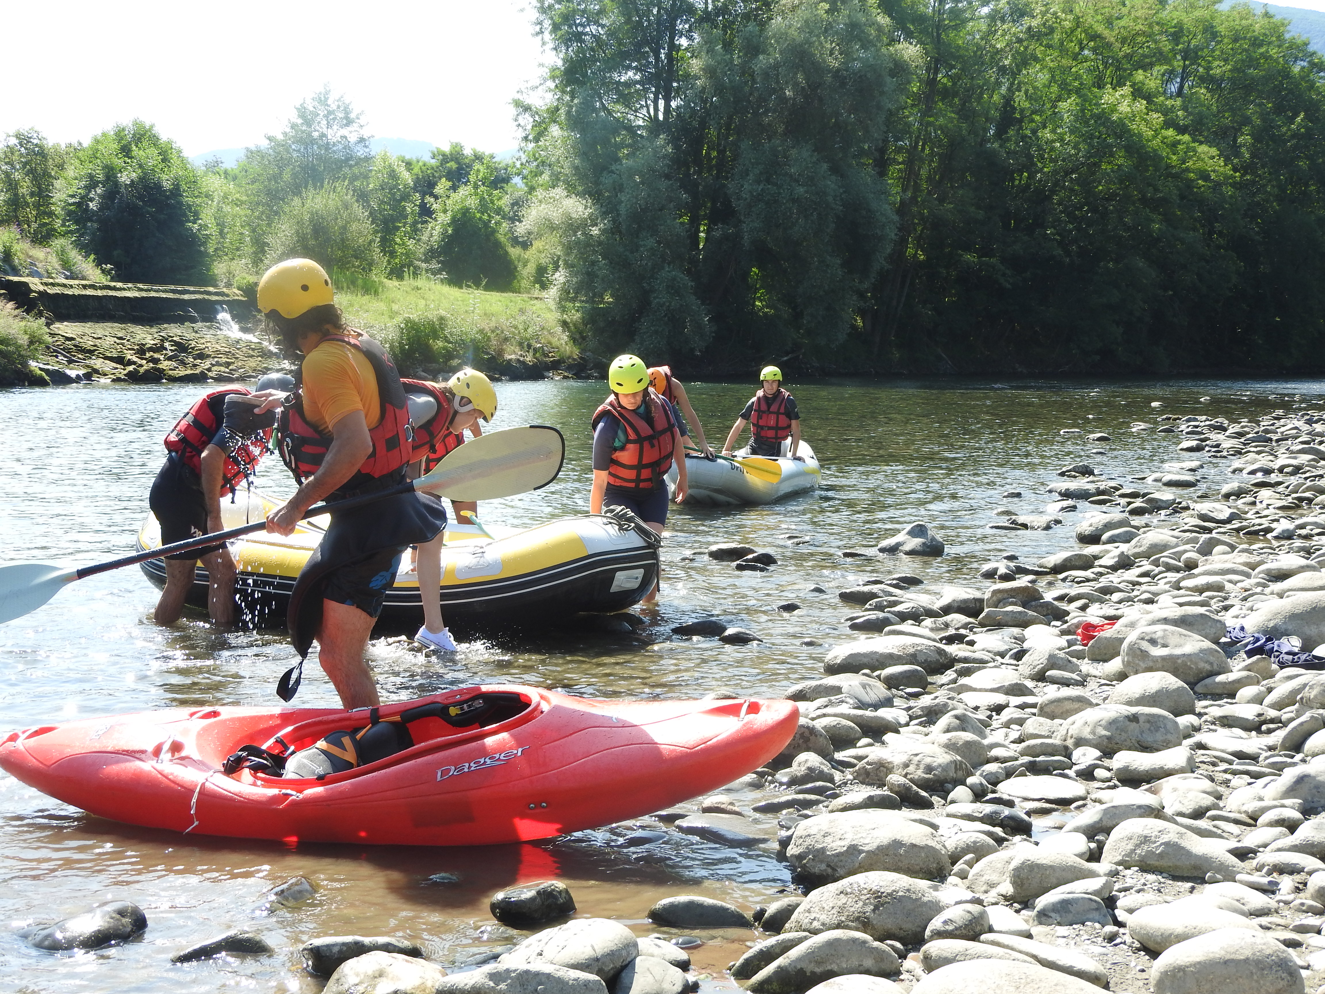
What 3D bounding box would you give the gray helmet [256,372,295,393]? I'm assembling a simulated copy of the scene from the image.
[{"bbox_3d":[-2.061,-0.565,10.200,0.270,0.190,0.220,37,12,10],"label":"gray helmet"}]

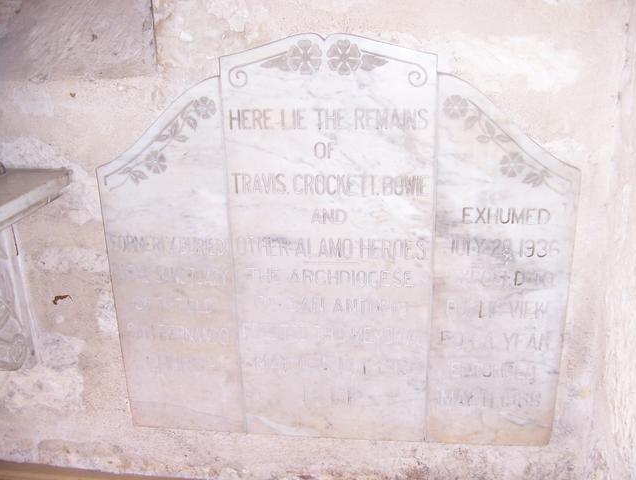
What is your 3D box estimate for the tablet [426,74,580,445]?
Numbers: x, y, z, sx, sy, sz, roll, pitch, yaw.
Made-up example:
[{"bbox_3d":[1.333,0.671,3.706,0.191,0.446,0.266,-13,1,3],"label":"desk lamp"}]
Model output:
[{"bbox_3d":[0.415,0.082,1.530,0.308,0.913,0.030,1,19,6],"label":"tablet"}]

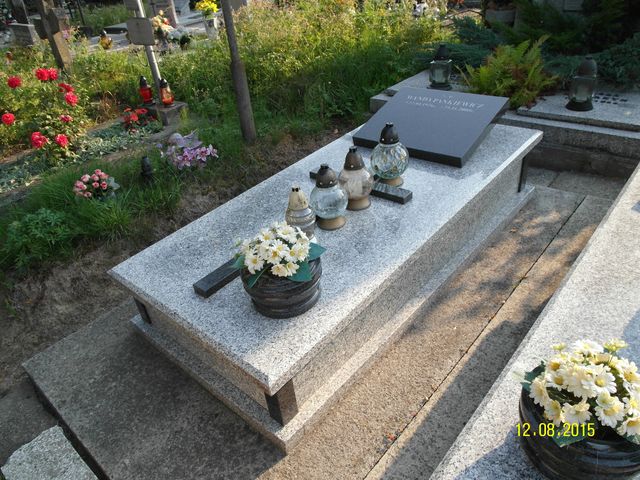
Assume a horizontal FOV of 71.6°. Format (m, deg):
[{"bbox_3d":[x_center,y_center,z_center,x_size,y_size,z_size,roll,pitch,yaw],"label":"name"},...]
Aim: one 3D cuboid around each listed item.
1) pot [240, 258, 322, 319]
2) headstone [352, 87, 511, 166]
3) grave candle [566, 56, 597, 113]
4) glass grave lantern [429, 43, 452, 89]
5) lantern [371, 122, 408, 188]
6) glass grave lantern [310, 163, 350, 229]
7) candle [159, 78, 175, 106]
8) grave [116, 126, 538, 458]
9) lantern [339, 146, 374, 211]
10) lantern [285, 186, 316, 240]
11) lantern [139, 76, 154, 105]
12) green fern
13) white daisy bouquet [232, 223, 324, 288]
[{"bbox_3d":[-0.122,0.125,1.354,0.245,0.148,0.245,-6,33,4],"label":"pot"},{"bbox_3d":[0.557,-0.600,2.275,0.615,0.056,0.496,21,58,38],"label":"headstone"},{"bbox_3d":[1.531,-0.908,2.569,0.158,0.275,0.158,11,38,27],"label":"grave candle"},{"bbox_3d":[0.897,-1.279,3.289,0.172,0.303,0.172,21,40,37],"label":"glass grave lantern"},{"bbox_3d":[0.305,-0.373,1.912,0.163,0.263,0.163,-6,33,4],"label":"lantern"},{"bbox_3d":[0.031,-0.168,1.683,0.146,0.240,0.146,-6,33,4],"label":"glass grave lantern"},{"bbox_3d":[-1.466,-1.387,4.169,0.115,0.241,0.115,21,40,37],"label":"candle"},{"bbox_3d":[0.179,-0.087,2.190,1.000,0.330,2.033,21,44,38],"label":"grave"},{"bbox_3d":[0.160,-0.268,1.921,0.155,0.268,0.155,-5,33,5],"label":"lantern"},{"bbox_3d":[-0.074,-0.104,1.769,0.120,0.226,0.120,-10,33,-2],"label":"lantern"},{"bbox_3d":[-1.690,-1.436,4.257,0.115,0.247,0.115,21,40,37],"label":"lantern"},{"bbox_3d":[1.240,-1.101,2.888,0.550,0.420,0.500,-9,33,0],"label":"green fern"},{"bbox_3d":[-0.141,0.054,1.415,0.290,0.150,0.250,-9,33,0],"label":"white daisy bouquet"}]

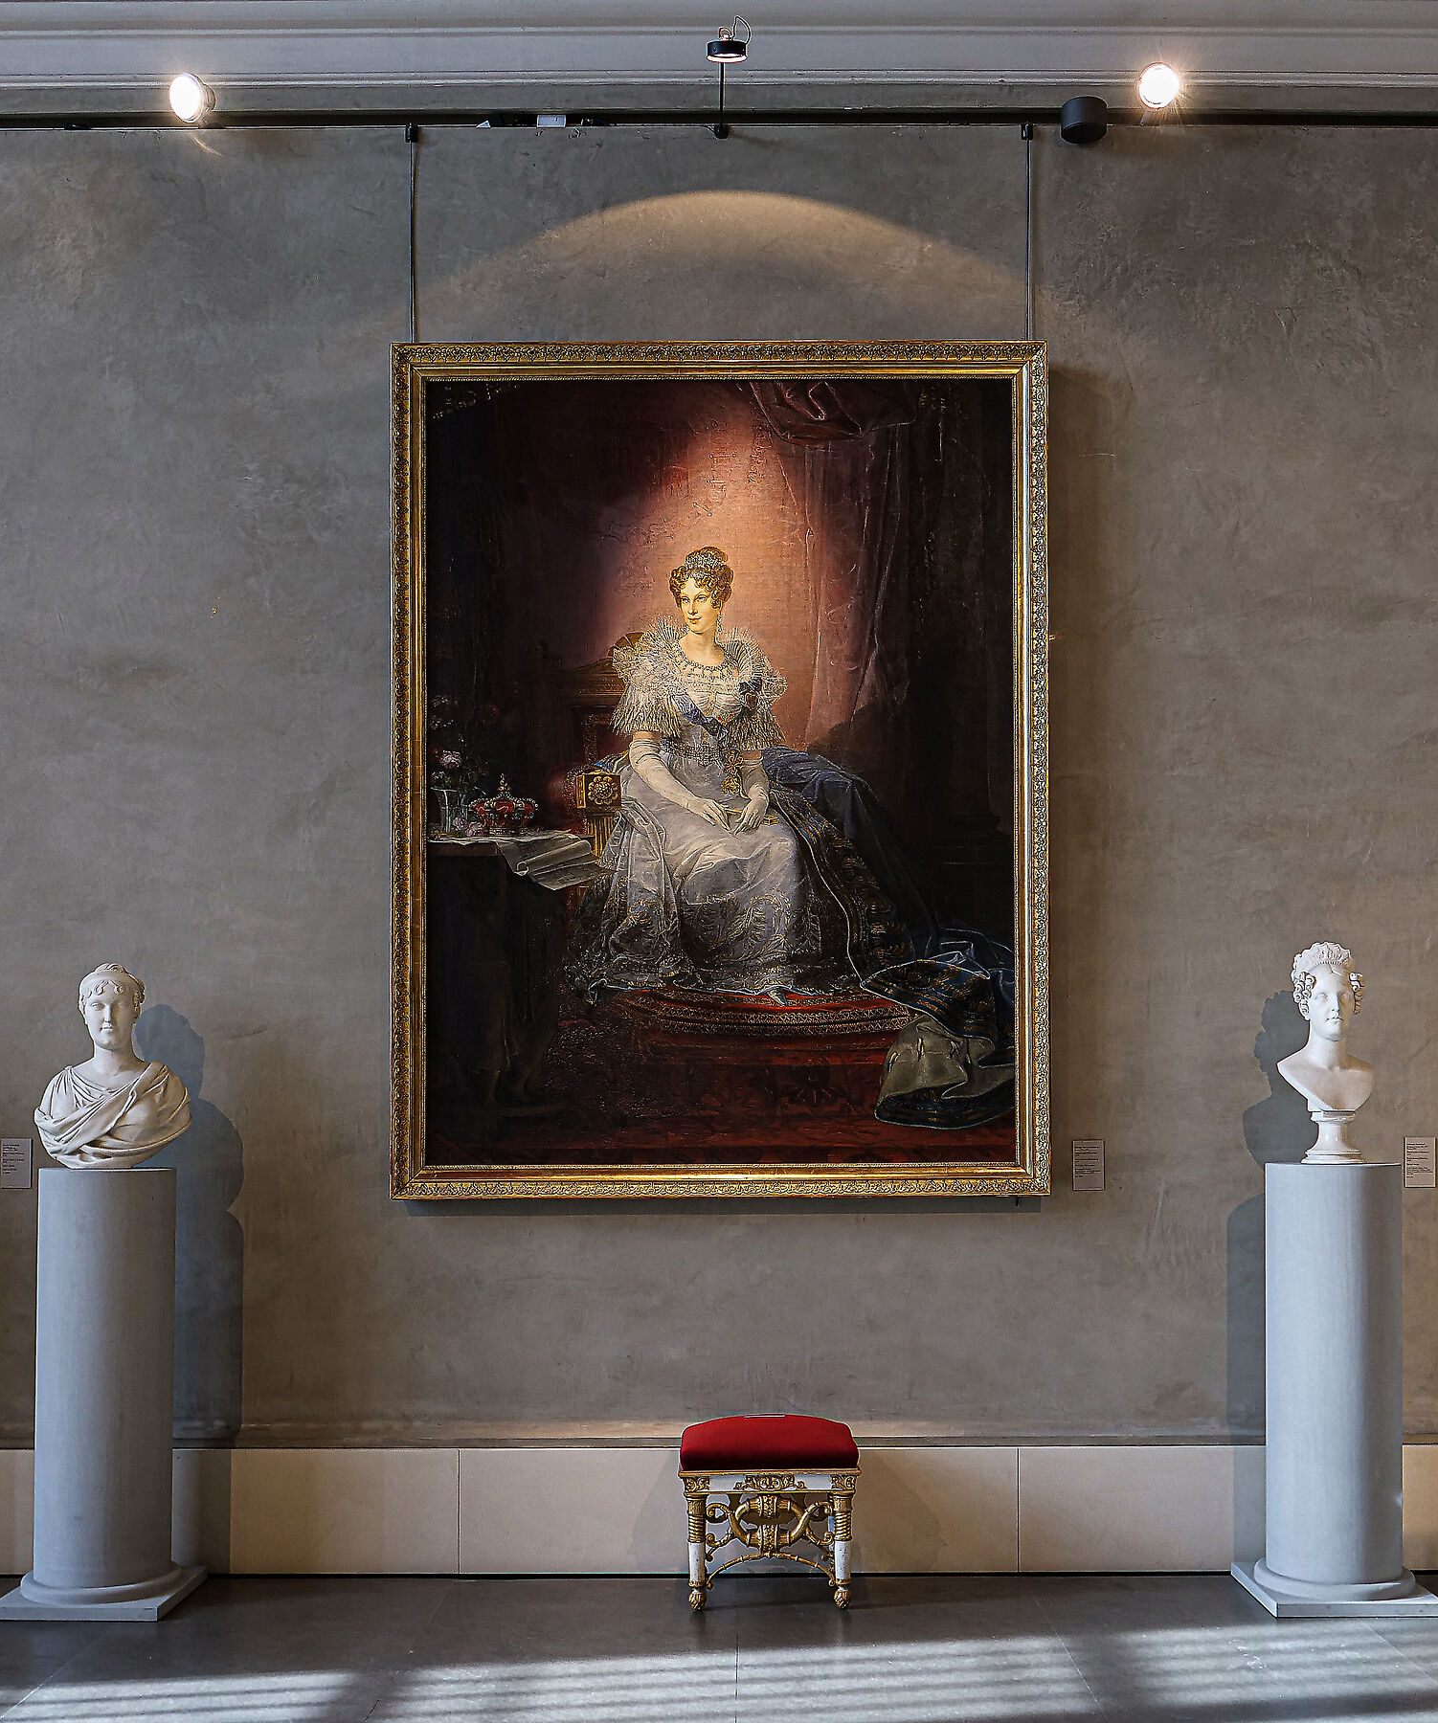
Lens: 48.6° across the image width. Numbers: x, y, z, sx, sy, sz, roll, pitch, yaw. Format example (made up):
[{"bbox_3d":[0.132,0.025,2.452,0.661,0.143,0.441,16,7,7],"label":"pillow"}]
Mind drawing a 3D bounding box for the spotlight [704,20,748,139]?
[{"bbox_3d":[0.020,-2.240,4.560,0.120,0.210,0.330,0,-1,0],"label":"spotlight"}]

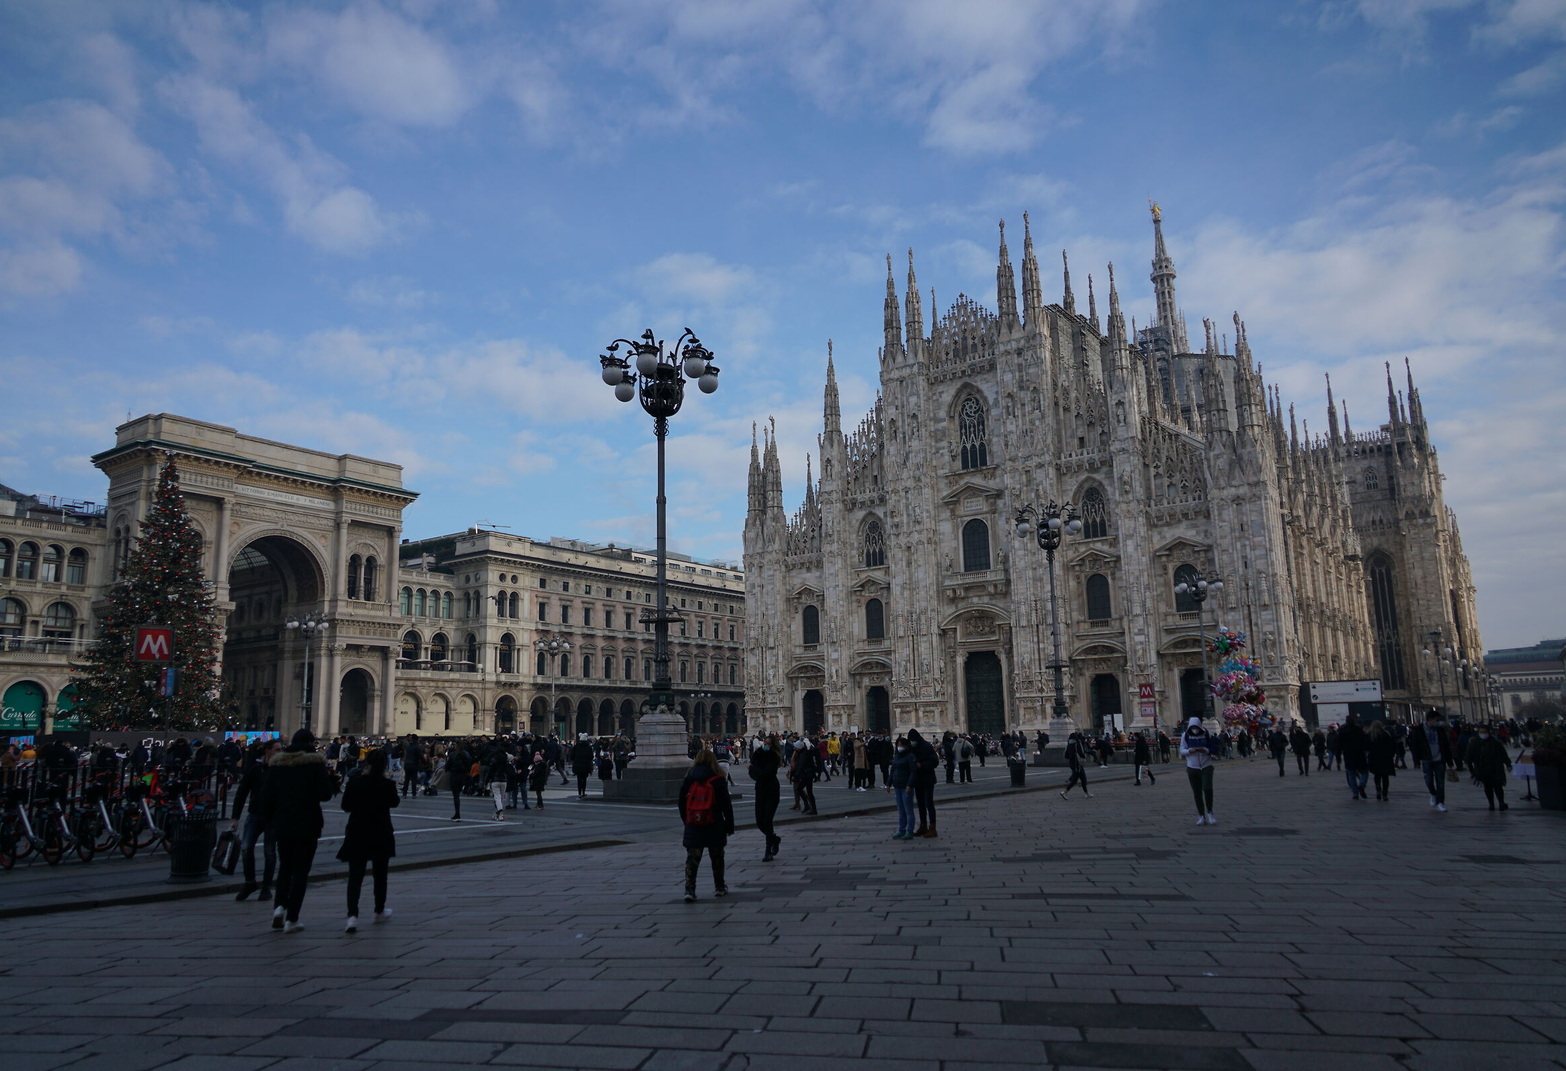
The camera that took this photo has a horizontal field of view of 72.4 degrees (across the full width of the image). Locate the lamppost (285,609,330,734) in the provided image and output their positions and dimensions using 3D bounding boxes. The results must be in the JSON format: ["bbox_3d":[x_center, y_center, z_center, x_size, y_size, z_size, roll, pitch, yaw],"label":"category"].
[{"bbox_3d":[-39.870,11.669,89.550,3.500,10.475,3.500,-9,-13,34],"label":"lamppost"}]

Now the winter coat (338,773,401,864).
[{"bbox_3d":[-3.899,2.643,10.059,0.545,0.823,0.400,0,-11,-8],"label":"winter coat"}]

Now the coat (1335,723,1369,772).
[{"bbox_3d":[12.412,4.598,23.255,0.550,1.054,0.340,-7,-12,29],"label":"coat"}]

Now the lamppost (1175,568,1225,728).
[{"bbox_3d":[29.798,7.828,75.738,3.400,10.719,3.400,-9,-13,34],"label":"lamppost"}]

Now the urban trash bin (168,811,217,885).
[{"bbox_3d":[-7.011,3.692,12.742,0.523,0.793,0.523,-8,-13,35],"label":"urban trash bin"}]

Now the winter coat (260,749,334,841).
[{"bbox_3d":[-4.584,2.444,10.089,0.660,0.840,0.450,-1,-11,-3],"label":"winter coat"}]

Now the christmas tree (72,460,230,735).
[{"bbox_3d":[-41.186,4.623,70.496,8.579,20.723,8.579,-8,-13,35],"label":"christmas tree"}]

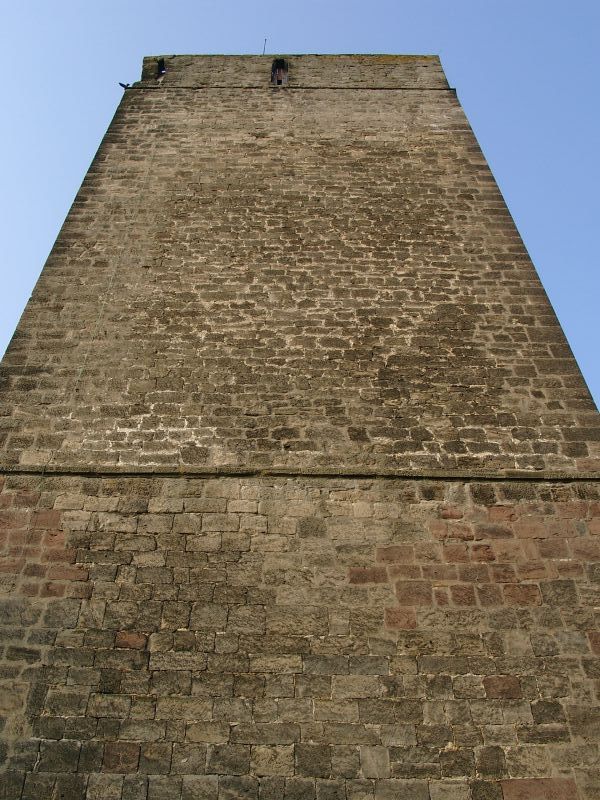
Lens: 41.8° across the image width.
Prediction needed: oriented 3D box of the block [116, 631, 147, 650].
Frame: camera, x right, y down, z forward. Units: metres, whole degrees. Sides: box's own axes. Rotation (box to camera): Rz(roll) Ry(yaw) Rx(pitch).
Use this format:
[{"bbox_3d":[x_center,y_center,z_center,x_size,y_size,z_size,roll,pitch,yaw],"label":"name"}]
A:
[{"bbox_3d":[-1.969,2.907,9.228,0.353,0.208,0.280,1,-50,-1],"label":"block"}]

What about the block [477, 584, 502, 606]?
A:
[{"bbox_3d":[2.369,2.529,9.839,0.284,0.293,0.280,1,-50,-1],"label":"block"}]

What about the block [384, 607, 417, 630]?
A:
[{"bbox_3d":[1.207,2.735,9.552,0.375,0.322,0.280,1,-50,-1],"label":"block"}]

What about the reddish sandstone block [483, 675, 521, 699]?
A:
[{"bbox_3d":[2.272,3.337,8.963,0.359,0.275,0.270,0,-49,-1],"label":"reddish sandstone block"}]

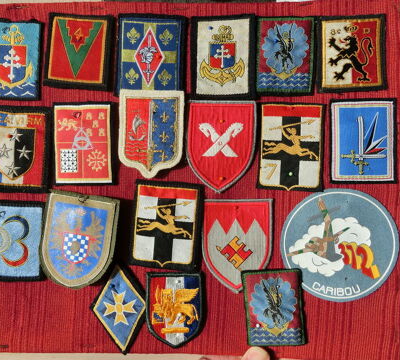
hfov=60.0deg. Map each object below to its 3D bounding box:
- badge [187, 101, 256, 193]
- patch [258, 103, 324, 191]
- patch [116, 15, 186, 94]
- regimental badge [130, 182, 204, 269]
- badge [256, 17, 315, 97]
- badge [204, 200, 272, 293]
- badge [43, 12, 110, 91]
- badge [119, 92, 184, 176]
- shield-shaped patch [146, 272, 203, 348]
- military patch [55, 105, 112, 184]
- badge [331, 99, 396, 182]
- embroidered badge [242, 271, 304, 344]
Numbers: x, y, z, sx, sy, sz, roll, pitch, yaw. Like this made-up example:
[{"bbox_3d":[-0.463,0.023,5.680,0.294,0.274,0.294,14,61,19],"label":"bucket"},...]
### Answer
[{"bbox_3d":[0.018,-0.029,0.299,0.061,0.004,0.080,1,89,2],"label":"badge"},{"bbox_3d":[0.081,-0.029,0.304,0.057,0.004,0.077,2,89,1],"label":"patch"},{"bbox_3d":[-0.042,-0.107,0.303,0.065,0.004,0.071,1,89,2],"label":"patch"},{"bbox_3d":[-0.029,0.041,0.304,0.060,0.004,0.075,5,89,1],"label":"regimental badge"},{"bbox_3d":[0.077,-0.110,0.306,0.052,0.004,0.070,1,89,1],"label":"badge"},{"bbox_3d":[0.034,0.059,0.303,0.062,0.004,0.082,0,89,1],"label":"badge"},{"bbox_3d":[-0.109,-0.116,0.310,0.059,0.004,0.067,4,89,1],"label":"badge"},{"bbox_3d":[-0.043,-0.040,0.302,0.057,0.004,0.076,1,89,2],"label":"badge"},{"bbox_3d":[-0.021,0.112,0.298,0.049,0.004,0.065,-2,89,2],"label":"shield-shaped patch"},{"bbox_3d":[-0.100,-0.032,0.303,0.055,0.004,0.073,-2,89,2],"label":"military patch"},{"bbox_3d":[0.139,-0.033,0.296,0.057,0.004,0.072,0,89,2],"label":"badge"},{"bbox_3d":[0.065,0.112,0.301,0.051,0.004,0.065,-3,88,1],"label":"embroidered badge"}]

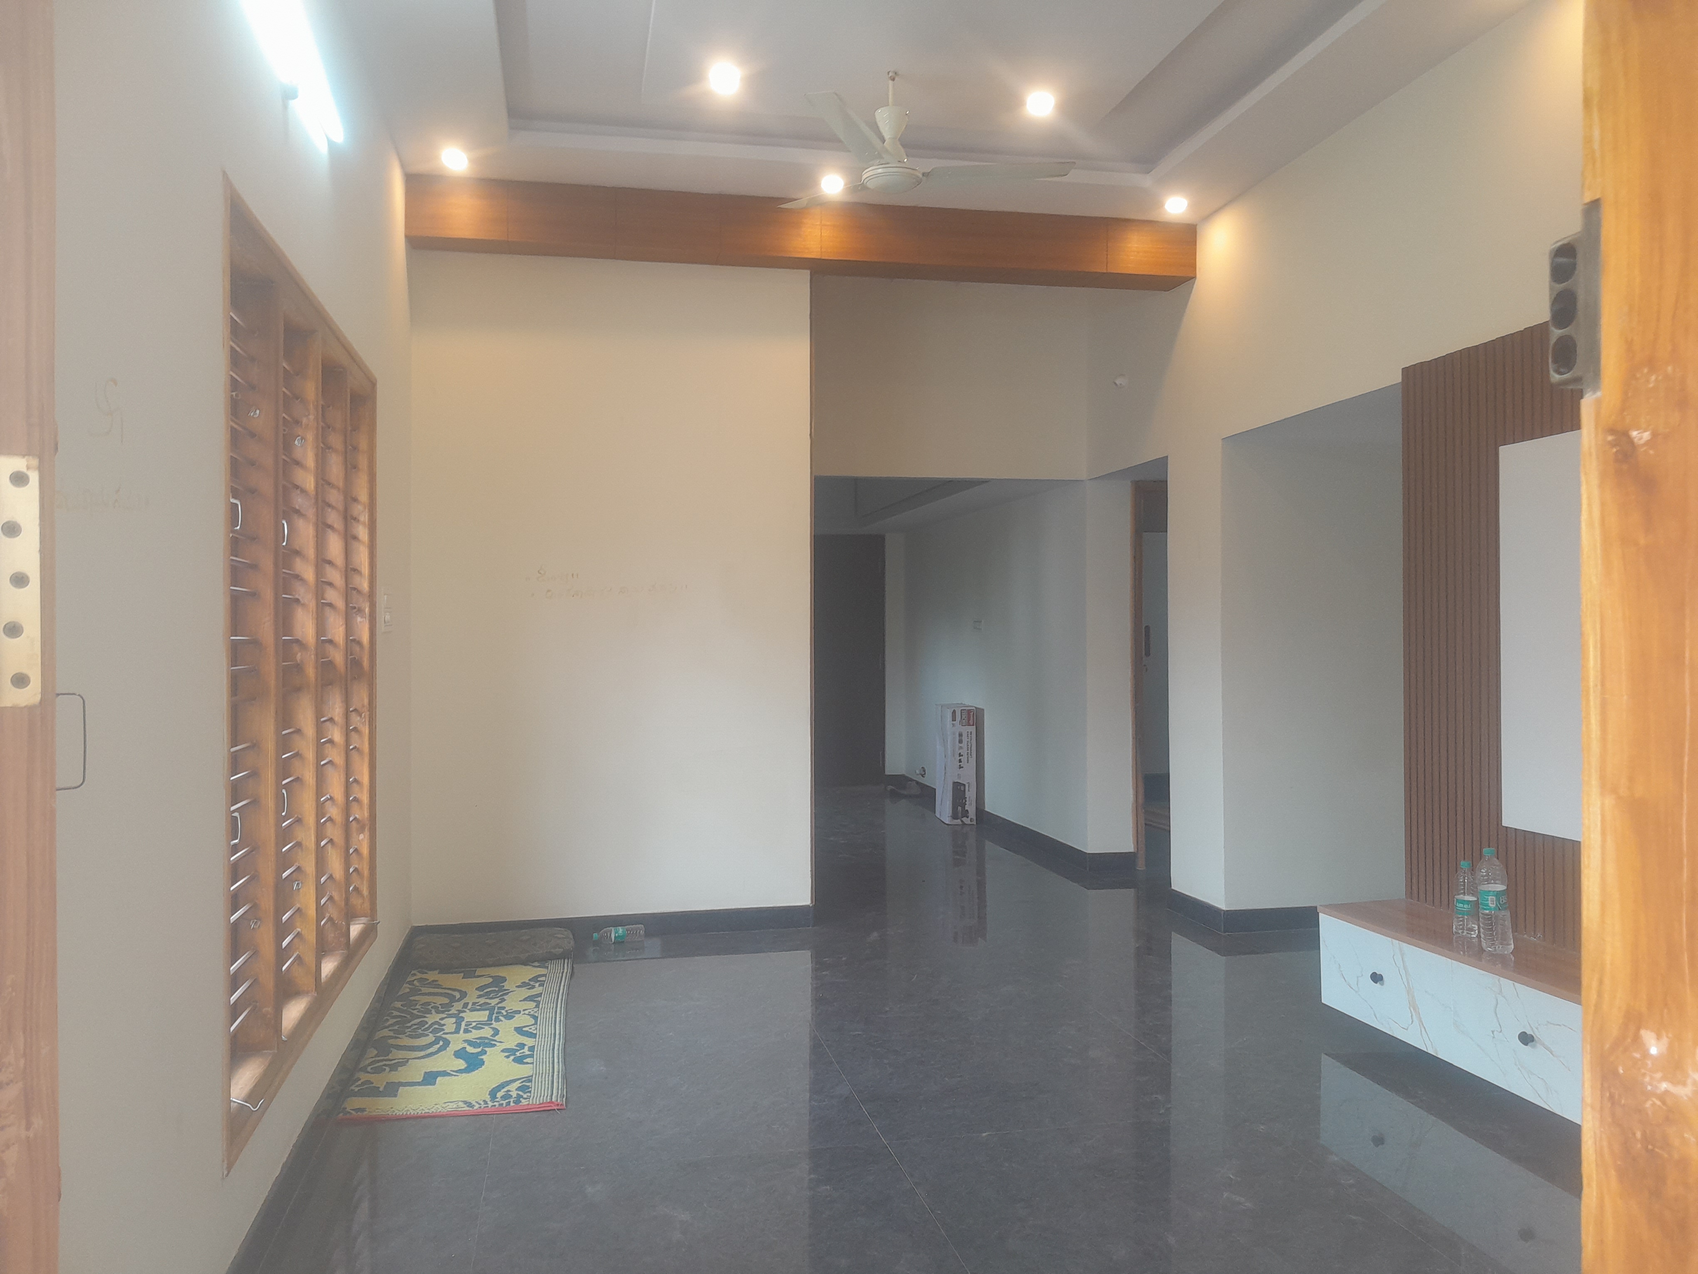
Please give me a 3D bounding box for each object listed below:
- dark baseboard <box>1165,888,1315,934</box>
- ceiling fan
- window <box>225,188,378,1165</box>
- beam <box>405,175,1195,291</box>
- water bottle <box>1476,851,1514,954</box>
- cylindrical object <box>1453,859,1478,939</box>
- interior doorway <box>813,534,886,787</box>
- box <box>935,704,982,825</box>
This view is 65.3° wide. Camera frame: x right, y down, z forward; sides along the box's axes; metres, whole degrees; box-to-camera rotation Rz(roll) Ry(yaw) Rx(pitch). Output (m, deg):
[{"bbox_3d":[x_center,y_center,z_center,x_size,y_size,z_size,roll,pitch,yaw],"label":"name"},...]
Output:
[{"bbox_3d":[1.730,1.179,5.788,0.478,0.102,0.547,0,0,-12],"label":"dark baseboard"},{"bbox_3d":[0.147,-1.650,4.328,1.124,0.386,1.124,0,0,-24],"label":"ceiling fan"},{"bbox_3d":[-1.389,0.052,3.355,0.119,1.801,2.010,0,0,-12],"label":"window"},{"bbox_3d":[-0.125,-1.689,5.574,3.313,0.242,0.169,0,0,-12],"label":"beam"},{"bbox_3d":[1.756,0.709,3.595,0.078,0.280,0.078,0,0,0],"label":"water bottle"},{"bbox_3d":[1.752,0.741,3.764,0.064,0.217,0.064,0,0,0],"label":"cylindrical object"},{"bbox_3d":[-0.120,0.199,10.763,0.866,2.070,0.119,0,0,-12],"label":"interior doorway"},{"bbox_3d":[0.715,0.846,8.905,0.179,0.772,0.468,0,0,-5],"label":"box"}]

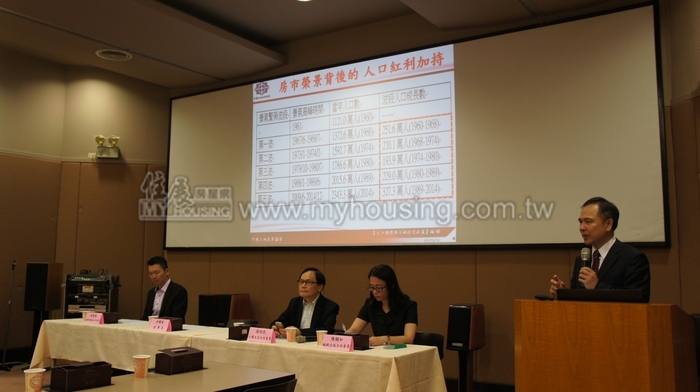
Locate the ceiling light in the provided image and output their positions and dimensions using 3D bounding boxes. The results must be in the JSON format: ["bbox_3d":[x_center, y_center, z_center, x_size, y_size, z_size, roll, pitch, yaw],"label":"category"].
[{"bbox_3d":[-2.679,-1.601,6.512,0.410,0.050,0.410,1,-7,0],"label":"ceiling light"}]

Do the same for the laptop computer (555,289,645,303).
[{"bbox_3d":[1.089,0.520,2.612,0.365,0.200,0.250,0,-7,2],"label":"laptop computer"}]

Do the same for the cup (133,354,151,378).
[{"bbox_3d":[-0.996,0.816,2.744,0.082,0.093,0.082,1,-7,0],"label":"cup"}]

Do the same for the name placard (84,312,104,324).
[{"bbox_3d":[-2.265,1.087,5.105,0.205,0.095,0.053,-3,-8,29],"label":"name placard"}]

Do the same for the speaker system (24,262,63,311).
[{"bbox_3d":[-3.624,1.077,6.800,0.290,0.560,0.260,-1,-7,14],"label":"speaker system"}]

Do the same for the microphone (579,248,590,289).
[{"bbox_3d":[1.202,0.376,2.950,0.050,0.220,0.050,6,-20,1],"label":"microphone"}]

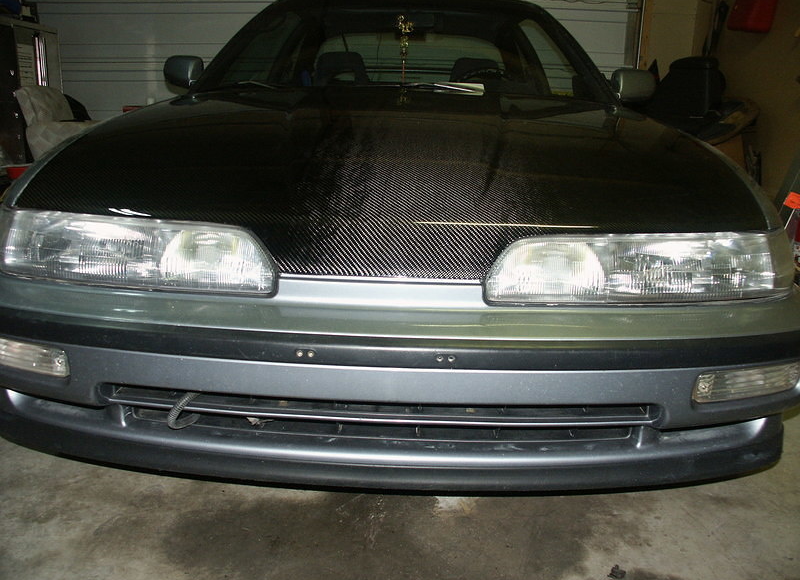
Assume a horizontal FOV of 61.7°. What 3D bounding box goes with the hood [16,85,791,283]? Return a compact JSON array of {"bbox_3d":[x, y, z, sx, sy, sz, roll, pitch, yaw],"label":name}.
[{"bbox_3d":[-0.007,-0.328,1.657,1.450,0.290,1.200,2,16,1],"label":"hood"}]

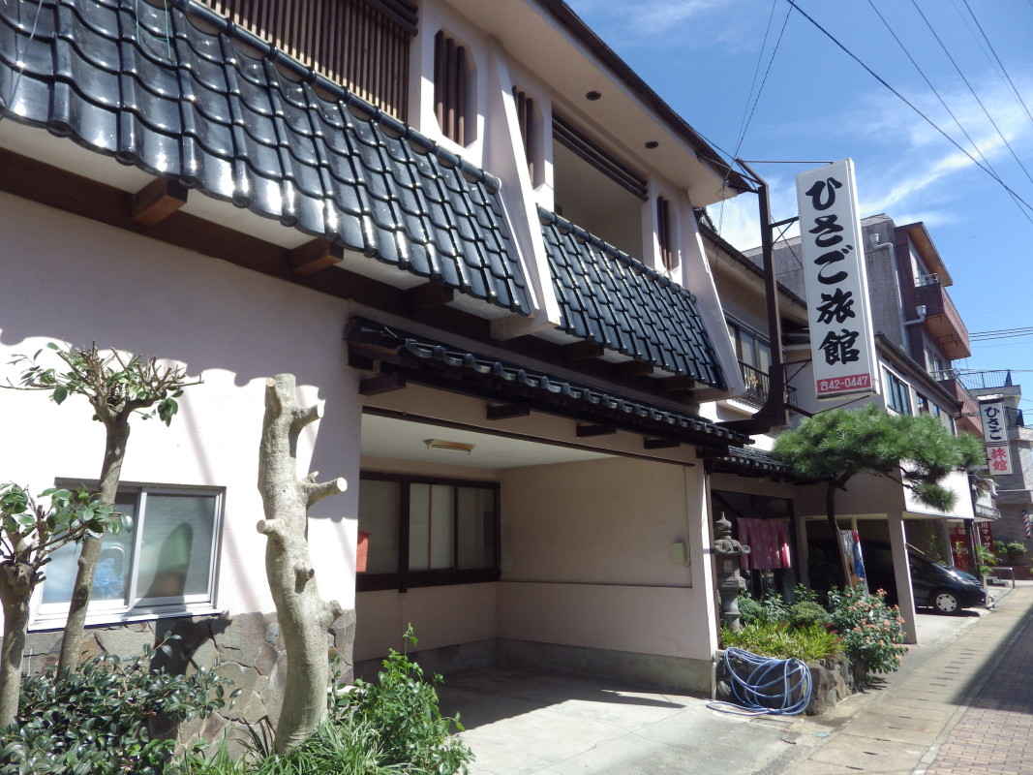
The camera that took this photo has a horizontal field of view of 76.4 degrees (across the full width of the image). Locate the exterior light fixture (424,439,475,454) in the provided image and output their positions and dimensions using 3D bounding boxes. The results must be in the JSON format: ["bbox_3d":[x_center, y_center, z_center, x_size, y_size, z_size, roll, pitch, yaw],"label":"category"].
[{"bbox_3d":[-0.717,0.660,7.176,0.148,0.099,0.657,-12,-17,39],"label":"exterior light fixture"}]

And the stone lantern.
[{"bbox_3d":[2.770,2.449,8.588,0.573,1.621,0.613,-12,-17,39],"label":"stone lantern"}]

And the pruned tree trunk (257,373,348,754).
[{"bbox_3d":[-1.031,0.788,3.199,0.346,1.770,0.415,-12,-17,39],"label":"pruned tree trunk"}]

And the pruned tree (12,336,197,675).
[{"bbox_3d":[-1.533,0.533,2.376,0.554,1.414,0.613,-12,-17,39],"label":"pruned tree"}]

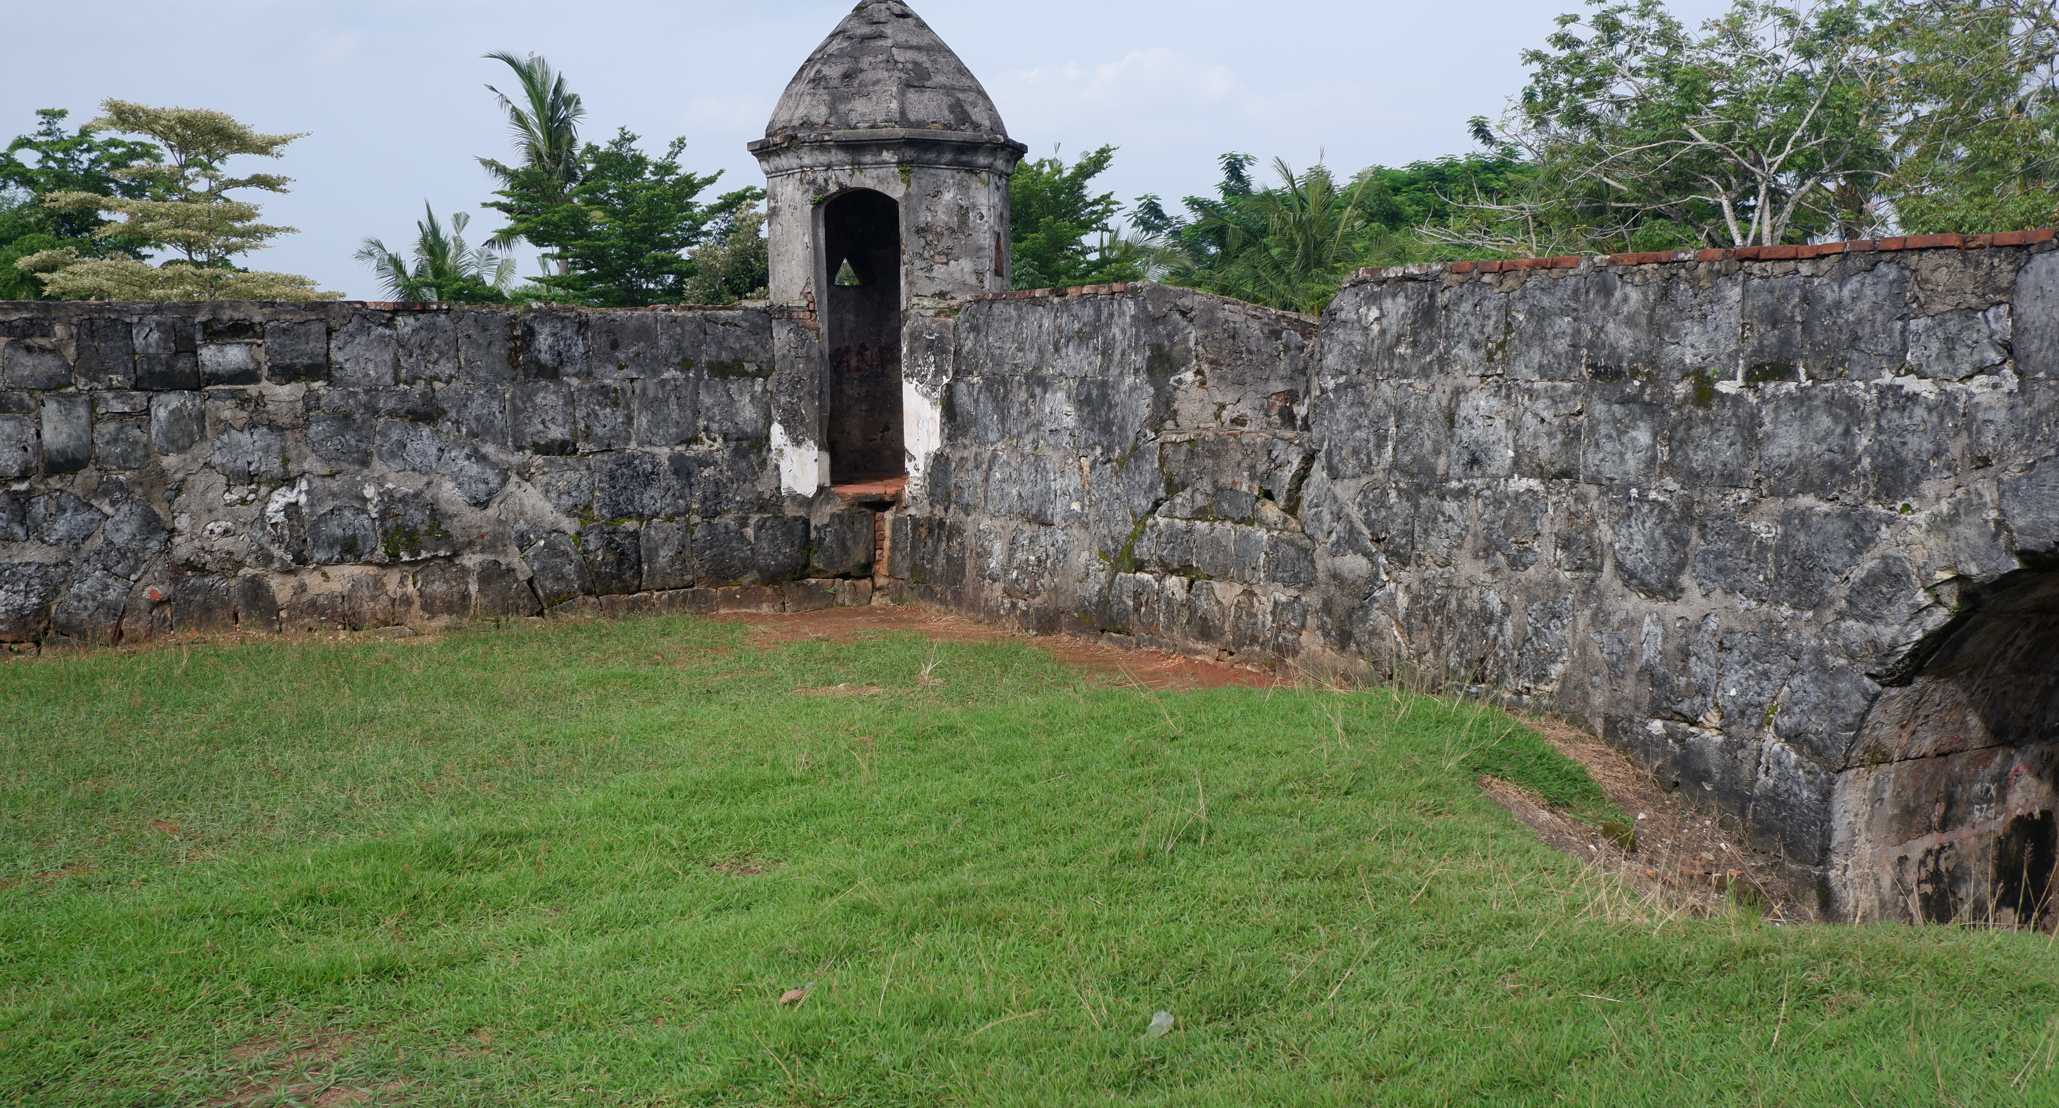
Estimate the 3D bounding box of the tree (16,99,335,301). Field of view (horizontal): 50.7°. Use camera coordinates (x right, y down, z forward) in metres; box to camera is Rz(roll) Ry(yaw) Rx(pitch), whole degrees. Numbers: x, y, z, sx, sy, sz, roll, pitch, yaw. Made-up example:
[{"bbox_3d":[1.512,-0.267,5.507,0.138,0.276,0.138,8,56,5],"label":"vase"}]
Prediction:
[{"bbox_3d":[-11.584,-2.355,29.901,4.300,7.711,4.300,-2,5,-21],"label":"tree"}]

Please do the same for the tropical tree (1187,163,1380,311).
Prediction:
[{"bbox_3d":[4.405,-3.064,37.880,3.500,7.527,3.500,0,5,7],"label":"tropical tree"}]

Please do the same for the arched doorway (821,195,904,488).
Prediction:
[{"bbox_3d":[-1.071,-1.417,14.120,0.530,1.877,0.320,1,5,16],"label":"arched doorway"}]

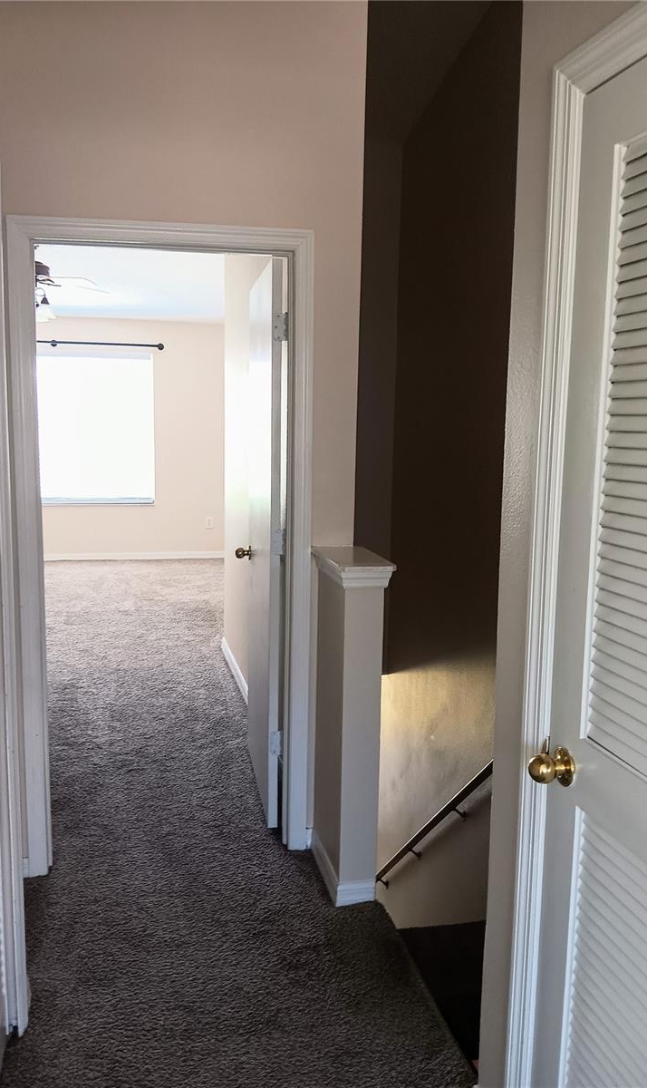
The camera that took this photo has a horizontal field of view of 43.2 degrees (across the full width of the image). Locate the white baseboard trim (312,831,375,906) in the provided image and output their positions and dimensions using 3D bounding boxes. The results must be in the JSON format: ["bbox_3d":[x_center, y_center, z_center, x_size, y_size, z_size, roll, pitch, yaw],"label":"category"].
[{"bbox_3d":[0.067,1.080,2.761,0.133,0.078,0.343,-1,8,-13],"label":"white baseboard trim"}]

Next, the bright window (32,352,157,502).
[{"bbox_3d":[-2.713,-1.182,8.448,1.900,1.534,0.110,-1,8,-13],"label":"bright window"}]

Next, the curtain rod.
[{"bbox_3d":[-2.675,-2.028,8.250,2.100,0.065,0.100,-1,8,-13],"label":"curtain rod"}]

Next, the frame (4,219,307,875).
[{"bbox_3d":[-0.515,0.046,2.726,0.940,2.110,0.140,-1,8,-13],"label":"frame"}]

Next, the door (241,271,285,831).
[{"bbox_3d":[-0.237,-0.005,3.250,0.036,2.013,0.780,0,8,-10],"label":"door"}]

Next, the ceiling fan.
[{"bbox_3d":[-1.853,-1.587,5.100,1.280,0.420,1.280,-1,8,-13],"label":"ceiling fan"}]

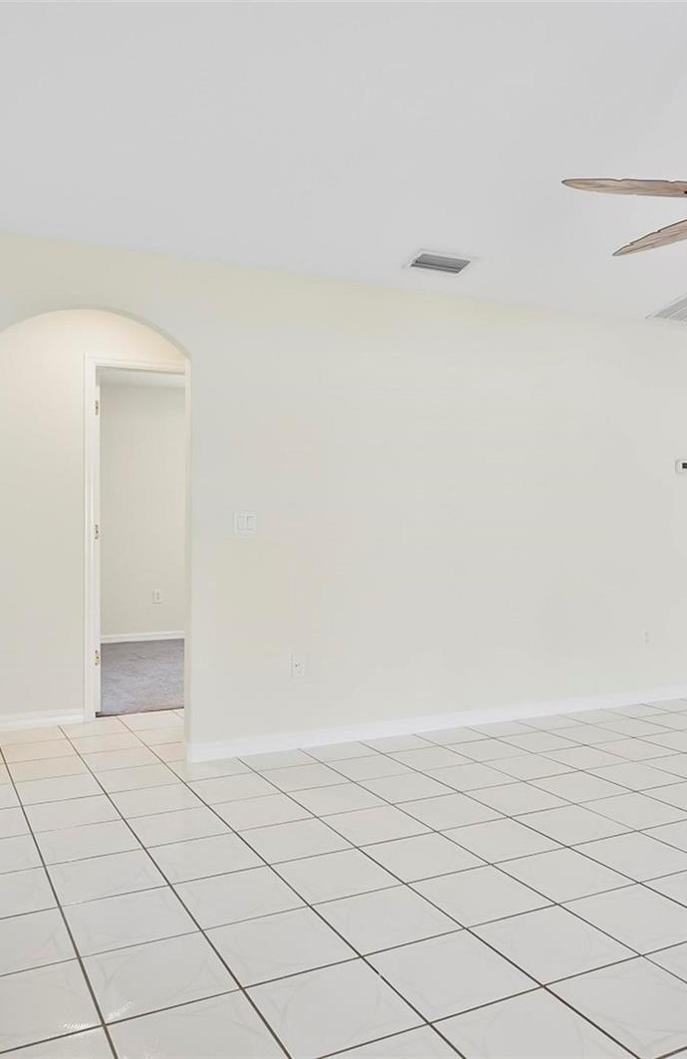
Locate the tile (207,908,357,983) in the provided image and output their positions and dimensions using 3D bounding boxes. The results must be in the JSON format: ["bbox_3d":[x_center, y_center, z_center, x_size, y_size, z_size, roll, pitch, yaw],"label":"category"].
[{"bbox_3d":[-0.174,1.129,2.283,0.327,0.010,0.324,0,1,-27],"label":"tile"}]

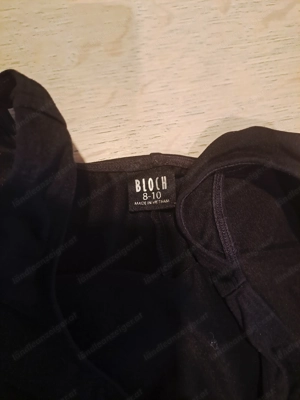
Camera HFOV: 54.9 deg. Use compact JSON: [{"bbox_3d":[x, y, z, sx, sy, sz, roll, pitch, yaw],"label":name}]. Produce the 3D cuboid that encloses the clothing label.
[{"bbox_3d":[0.002,-0.008,0.240,0.039,0.003,0.035,-4,77,-1],"label":"clothing label"}]

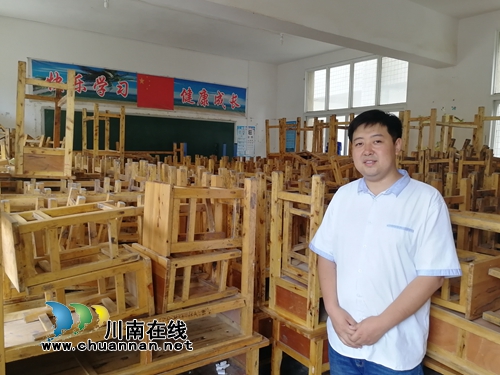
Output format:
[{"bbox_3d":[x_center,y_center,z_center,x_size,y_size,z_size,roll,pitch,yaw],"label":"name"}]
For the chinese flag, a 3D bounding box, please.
[{"bbox_3d":[-1.944,-1.972,8.106,0.790,0.664,0.020,-3,7,-35],"label":"chinese flag"}]

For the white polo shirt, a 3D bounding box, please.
[{"bbox_3d":[0.490,0.277,1.500,0.570,0.700,0.320,6,7,38],"label":"white polo shirt"}]

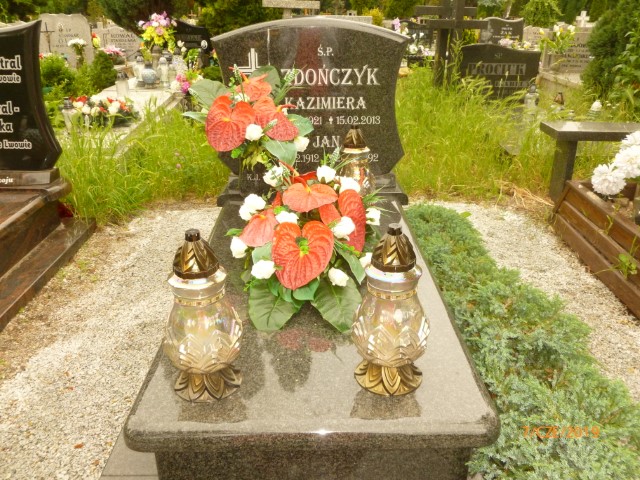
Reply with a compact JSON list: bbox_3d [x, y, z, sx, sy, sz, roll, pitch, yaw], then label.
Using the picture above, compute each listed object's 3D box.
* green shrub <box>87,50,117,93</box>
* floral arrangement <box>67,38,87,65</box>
[{"bbox_3d":[-2.059,-1.595,4.900,0.270,0.400,0.270,-1,23,0],"label":"green shrub"},{"bbox_3d":[-2.587,-1.992,5.500,0.210,0.290,0.200,-1,23,0],"label":"floral arrangement"}]

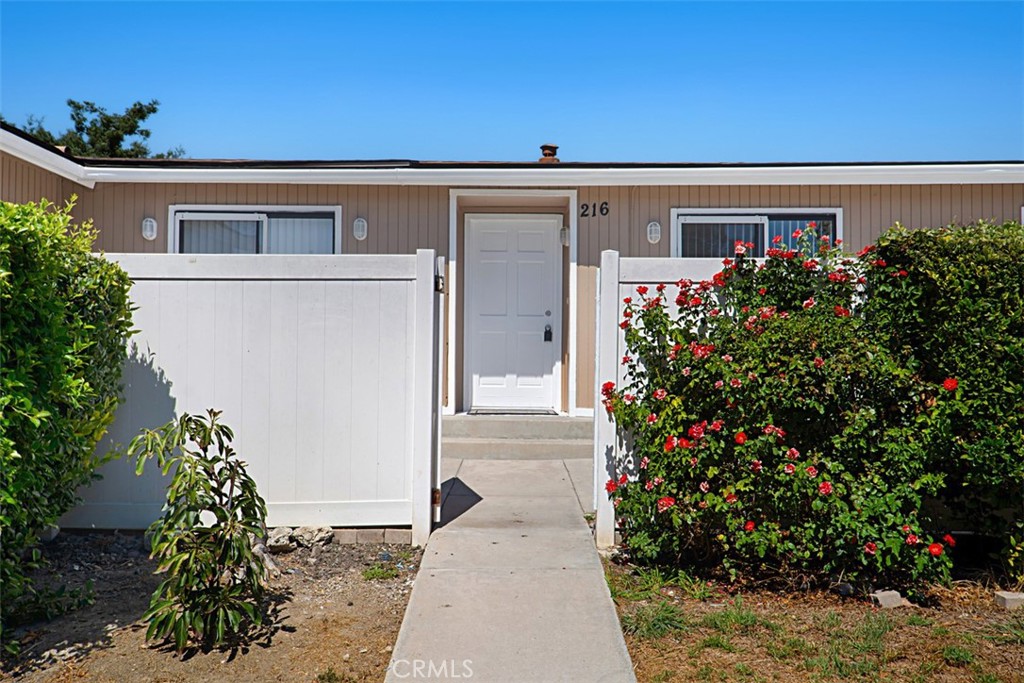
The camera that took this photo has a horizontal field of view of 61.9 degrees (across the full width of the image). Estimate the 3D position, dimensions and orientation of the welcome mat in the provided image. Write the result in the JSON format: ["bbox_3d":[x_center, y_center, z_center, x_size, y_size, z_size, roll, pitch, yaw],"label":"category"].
[{"bbox_3d":[0.010,0.738,8.930,0.920,0.015,0.550,0,0,0],"label":"welcome mat"}]

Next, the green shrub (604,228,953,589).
[{"bbox_3d":[1.360,0.300,4.320,1.740,1.770,0.950,0,0,0],"label":"green shrub"}]

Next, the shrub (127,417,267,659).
[{"bbox_3d":[-1.250,0.730,3.420,0.550,0.930,0.520,0,0,0],"label":"shrub"}]

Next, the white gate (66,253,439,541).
[{"bbox_3d":[-1.570,0.320,4.860,2.300,1.665,0.110,0,0,0],"label":"white gate"}]

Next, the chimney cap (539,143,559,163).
[{"bbox_3d":[0.430,-2.200,10.000,0.230,0.240,0.230,0,0,0],"label":"chimney cap"}]

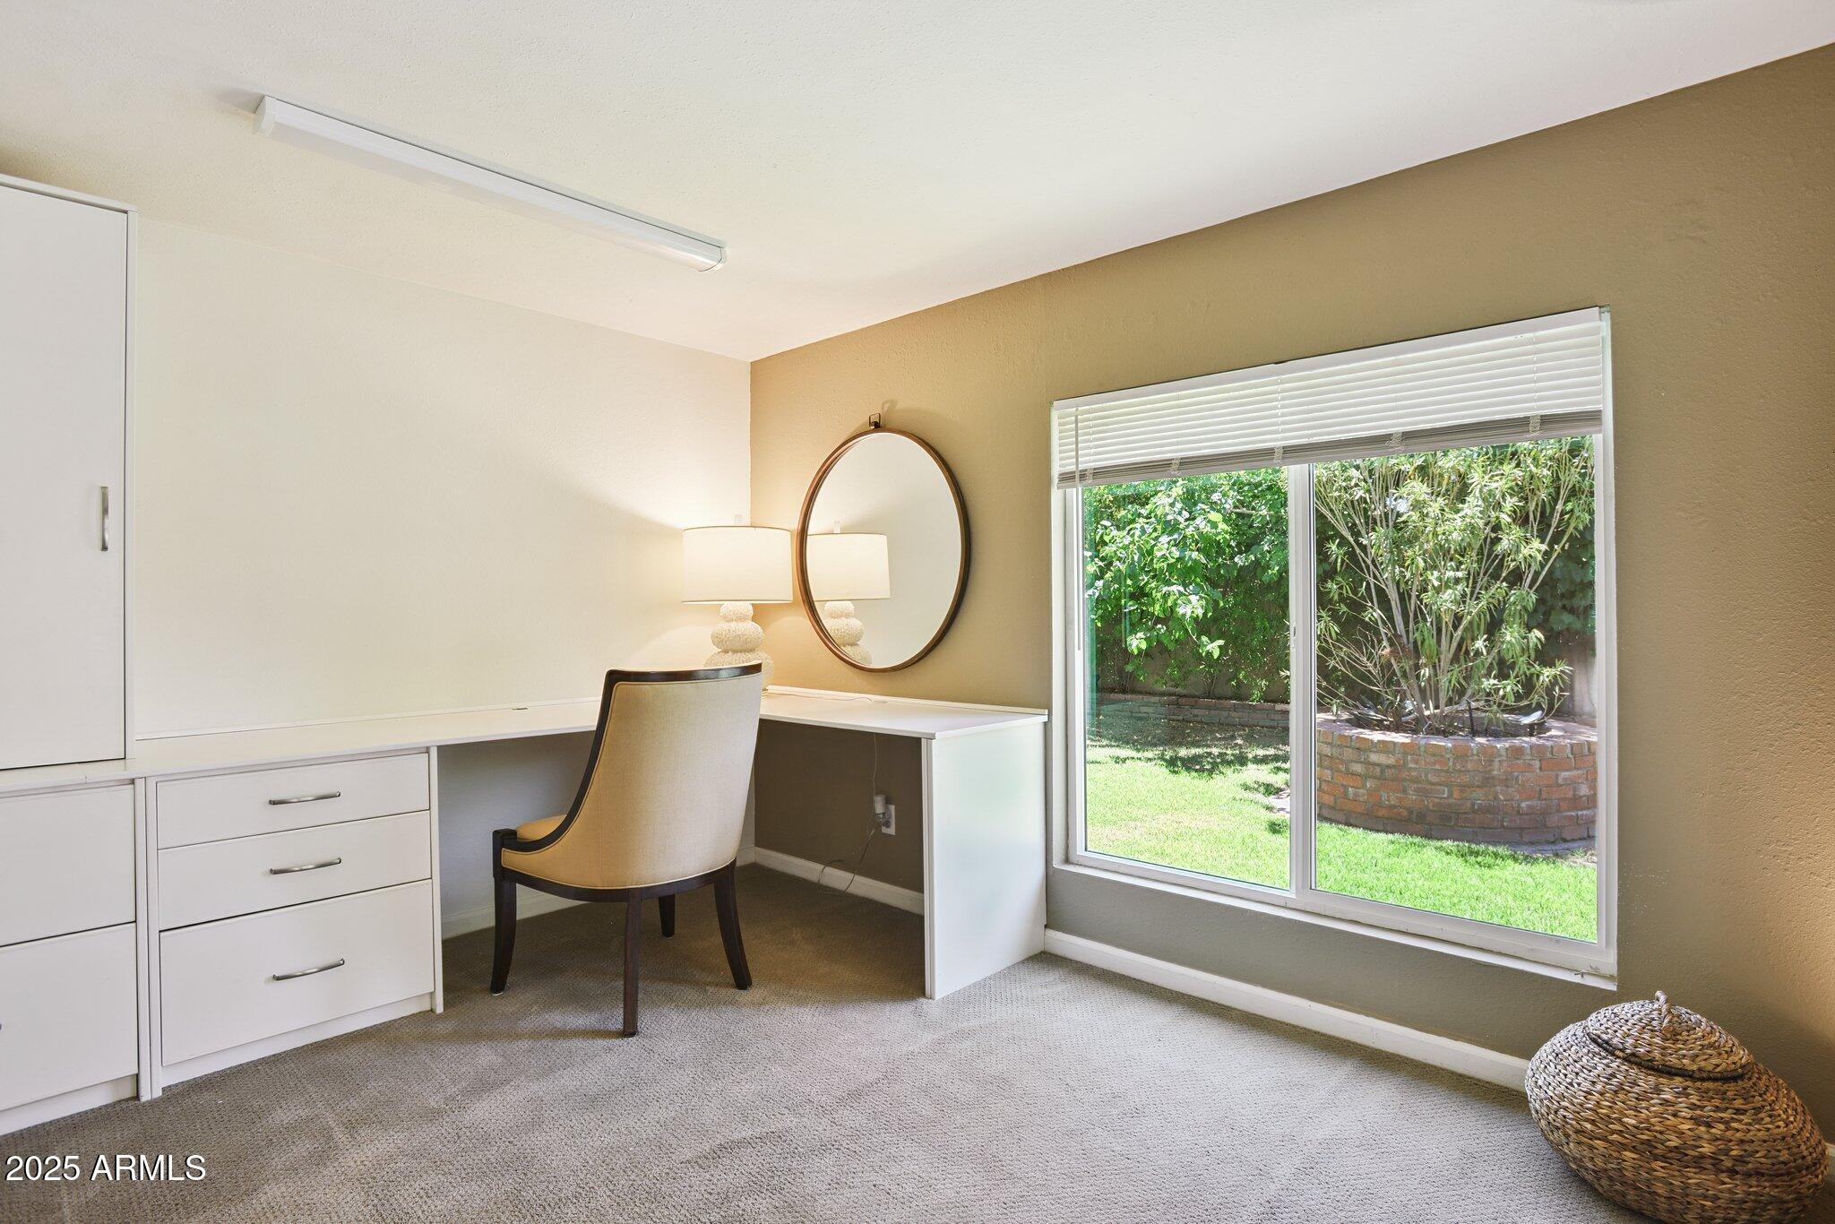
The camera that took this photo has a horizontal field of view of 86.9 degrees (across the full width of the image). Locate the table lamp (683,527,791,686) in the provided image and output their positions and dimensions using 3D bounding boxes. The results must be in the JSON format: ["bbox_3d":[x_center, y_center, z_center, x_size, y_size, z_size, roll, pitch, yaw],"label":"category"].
[{"bbox_3d":[-0.717,0.004,3.868,0.438,0.697,0.438,0,0,0],"label":"table lamp"}]

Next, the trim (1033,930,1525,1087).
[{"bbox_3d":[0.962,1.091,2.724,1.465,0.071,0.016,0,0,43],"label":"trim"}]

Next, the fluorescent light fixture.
[{"bbox_3d":[-1.035,-1.079,2.548,0.106,0.064,1.191,0,0,43],"label":"fluorescent light fixture"}]

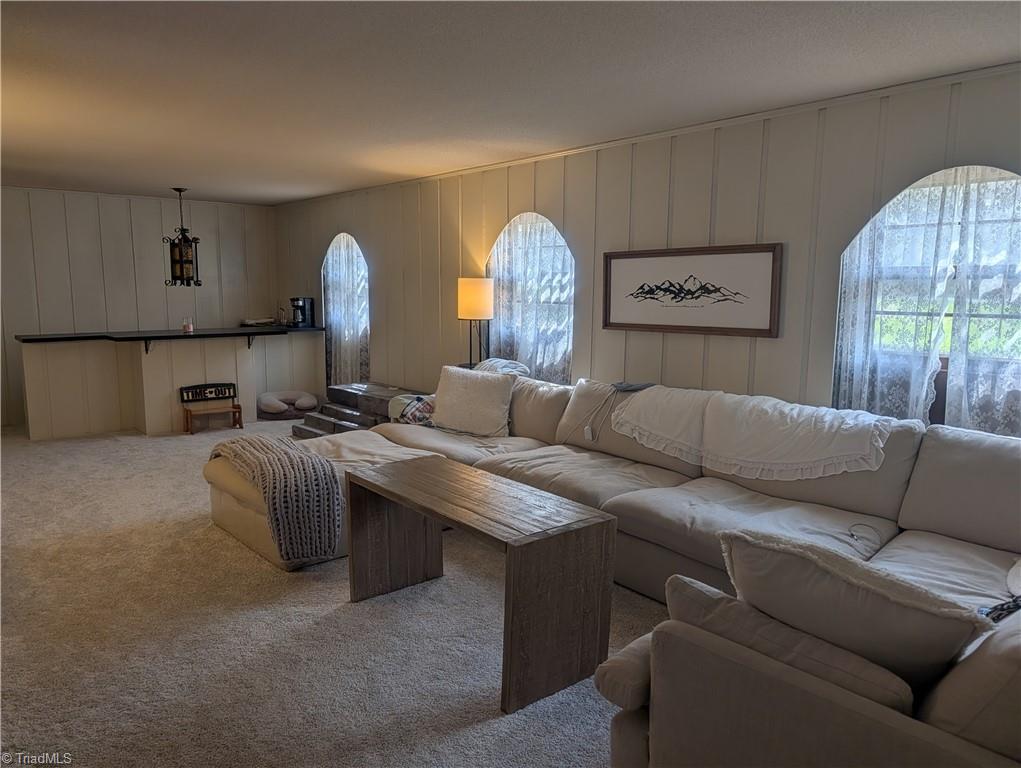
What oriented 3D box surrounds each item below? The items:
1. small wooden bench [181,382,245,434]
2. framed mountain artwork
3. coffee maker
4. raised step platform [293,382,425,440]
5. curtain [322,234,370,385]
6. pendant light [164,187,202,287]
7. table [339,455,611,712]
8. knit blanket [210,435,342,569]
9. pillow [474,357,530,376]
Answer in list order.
[{"bbox_3d":[-3.004,0.242,7.145,0.533,0.444,0.247,-6,10,-41],"label":"small wooden bench"},{"bbox_3d":[1.047,-0.581,4.317,0.035,0.508,1.273,-6,10,-41],"label":"framed mountain artwork"},{"bbox_3d":[-2.357,-0.806,8.004,0.187,0.335,0.237,6,10,36],"label":"coffee maker"},{"bbox_3d":[-1.380,0.316,6.646,0.789,0.464,1.342,-6,10,-41],"label":"raised step platform"},{"bbox_3d":[-1.729,-0.745,7.562,0.099,1.699,0.987,-6,10,-41],"label":"curtain"},{"bbox_3d":[-3.381,-1.496,7.300,0.316,0.977,0.316,-6,10,-41],"label":"pendant light"},{"bbox_3d":[-0.178,0.753,2.994,0.508,0.612,1.174,-6,10,-39],"label":"table"},{"bbox_3d":[-1.355,0.627,4.048,0.444,0.523,1.016,-6,10,-41],"label":"knit blanket"},{"bbox_3d":[-0.060,-0.093,5.184,0.355,0.227,0.444,-6,10,-41],"label":"pillow"}]

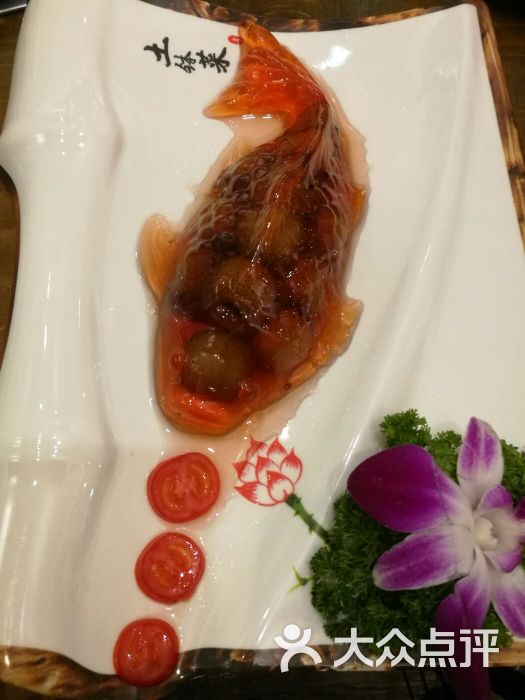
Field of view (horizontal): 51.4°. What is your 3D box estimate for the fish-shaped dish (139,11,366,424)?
[{"bbox_3d":[0.002,-0.067,0.242,0.104,0.037,0.207,16,76,4],"label":"fish-shaped dish"}]

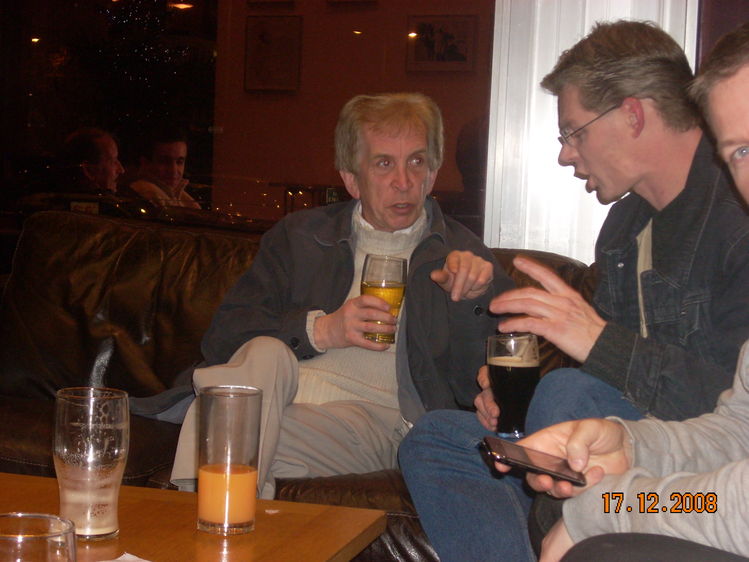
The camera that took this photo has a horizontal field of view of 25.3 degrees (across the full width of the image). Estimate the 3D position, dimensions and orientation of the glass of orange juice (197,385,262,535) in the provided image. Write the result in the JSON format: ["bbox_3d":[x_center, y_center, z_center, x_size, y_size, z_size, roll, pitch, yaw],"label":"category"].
[{"bbox_3d":[-0.162,0.200,1.868,0.069,0.156,0.069,2,6,0],"label":"glass of orange juice"}]

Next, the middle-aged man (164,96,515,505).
[{"bbox_3d":[-0.037,0.219,2.774,0.620,1.070,0.820,3,6,13],"label":"middle-aged man"}]

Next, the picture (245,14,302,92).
[{"bbox_3d":[-0.485,-1.092,8.000,0.285,0.355,0.030,4,6,20],"label":"picture"}]

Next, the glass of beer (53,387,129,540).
[{"bbox_3d":[-0.309,0.199,1.823,0.082,0.156,0.082,2,6,0],"label":"glass of beer"}]

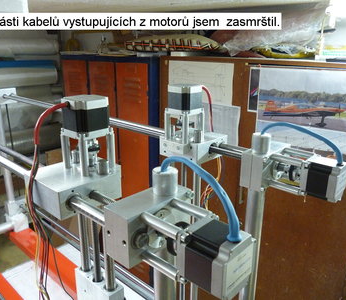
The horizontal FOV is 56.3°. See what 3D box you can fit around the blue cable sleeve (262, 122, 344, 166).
[{"bbox_3d":[0.200,-0.013,0.510,0.126,0.058,0.013,9,19,29],"label":"blue cable sleeve"}]

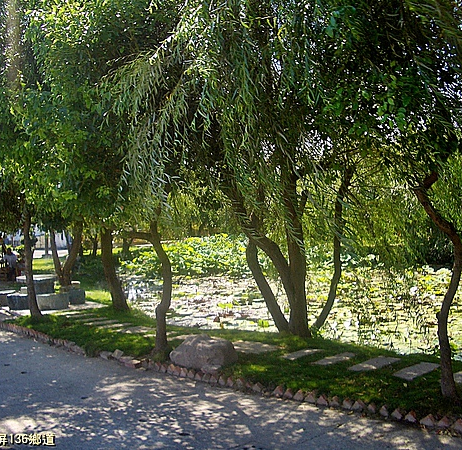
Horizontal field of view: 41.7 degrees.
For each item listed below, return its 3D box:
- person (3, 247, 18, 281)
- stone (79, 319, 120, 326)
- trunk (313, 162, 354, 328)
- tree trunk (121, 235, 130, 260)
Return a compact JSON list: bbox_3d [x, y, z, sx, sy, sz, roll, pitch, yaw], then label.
[{"bbox_3d":[-7.632,1.333,21.000,0.480,1.170,0.580,-1,-1,30],"label":"person"},{"bbox_3d":[-2.327,1.768,10.901,0.644,0.050,0.301,1,-2,-40],"label":"stone"},{"bbox_3d":[1.723,0.378,10.200,0.670,2.720,0.450,0,-1,0],"label":"trunk"},{"bbox_3d":[-5.565,1.187,32.000,0.380,1.150,0.360,0,-1,0],"label":"tree trunk"}]

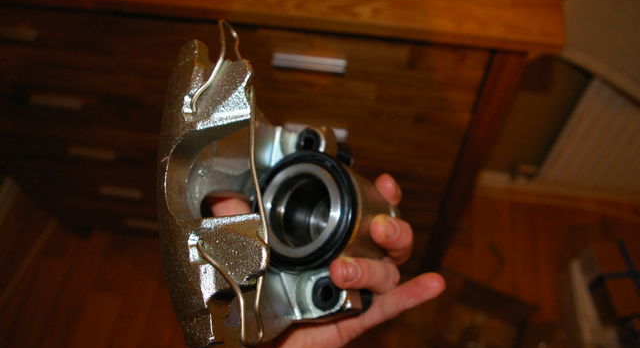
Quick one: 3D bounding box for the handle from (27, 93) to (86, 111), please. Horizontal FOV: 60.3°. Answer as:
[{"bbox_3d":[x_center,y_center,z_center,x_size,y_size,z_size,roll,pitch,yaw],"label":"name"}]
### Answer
[{"bbox_3d":[-0.526,-0.144,1.095,0.120,0.016,0.024,7,59,8],"label":"handle"}]

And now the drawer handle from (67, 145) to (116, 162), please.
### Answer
[{"bbox_3d":[-0.517,-0.047,1.251,0.120,0.016,0.024,7,59,8],"label":"drawer handle"}]

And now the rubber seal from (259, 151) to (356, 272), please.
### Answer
[{"bbox_3d":[-0.010,0.019,0.303,0.067,0.011,0.067,-43,60,16],"label":"rubber seal"}]

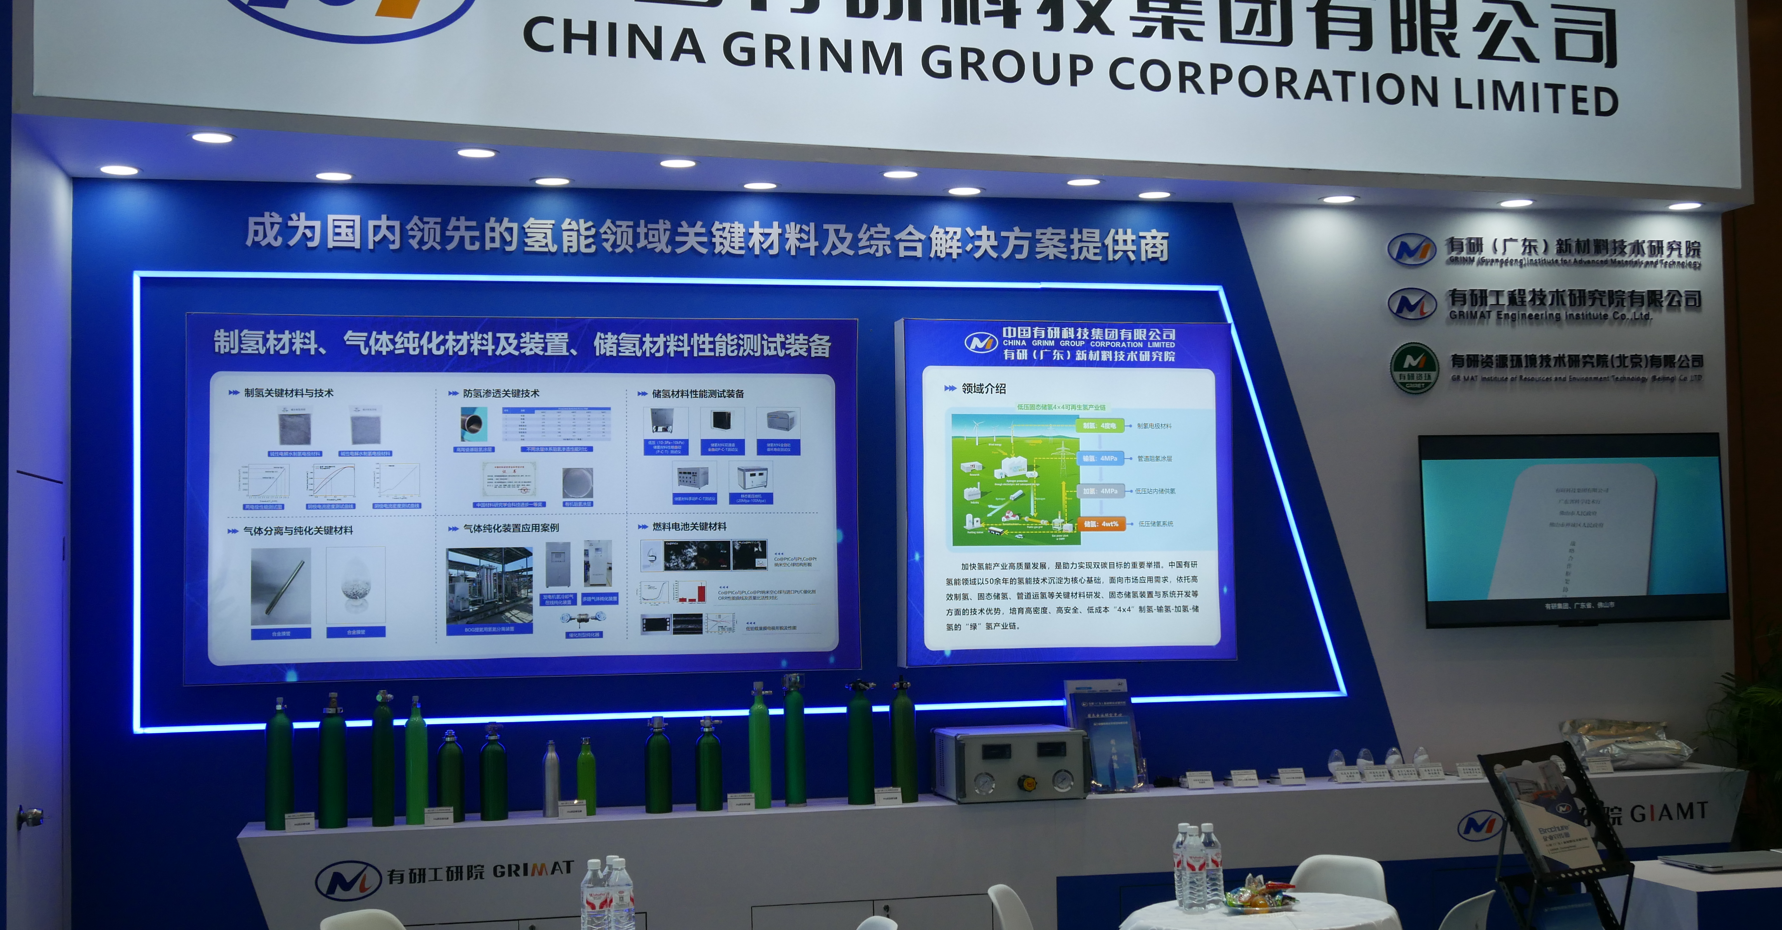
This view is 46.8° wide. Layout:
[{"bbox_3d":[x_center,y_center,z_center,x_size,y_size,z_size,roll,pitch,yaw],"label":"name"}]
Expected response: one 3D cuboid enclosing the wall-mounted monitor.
[{"bbox_3d":[2.537,0.239,7.670,1.235,0.705,0.060,0,-2,-12],"label":"wall-mounted monitor"}]

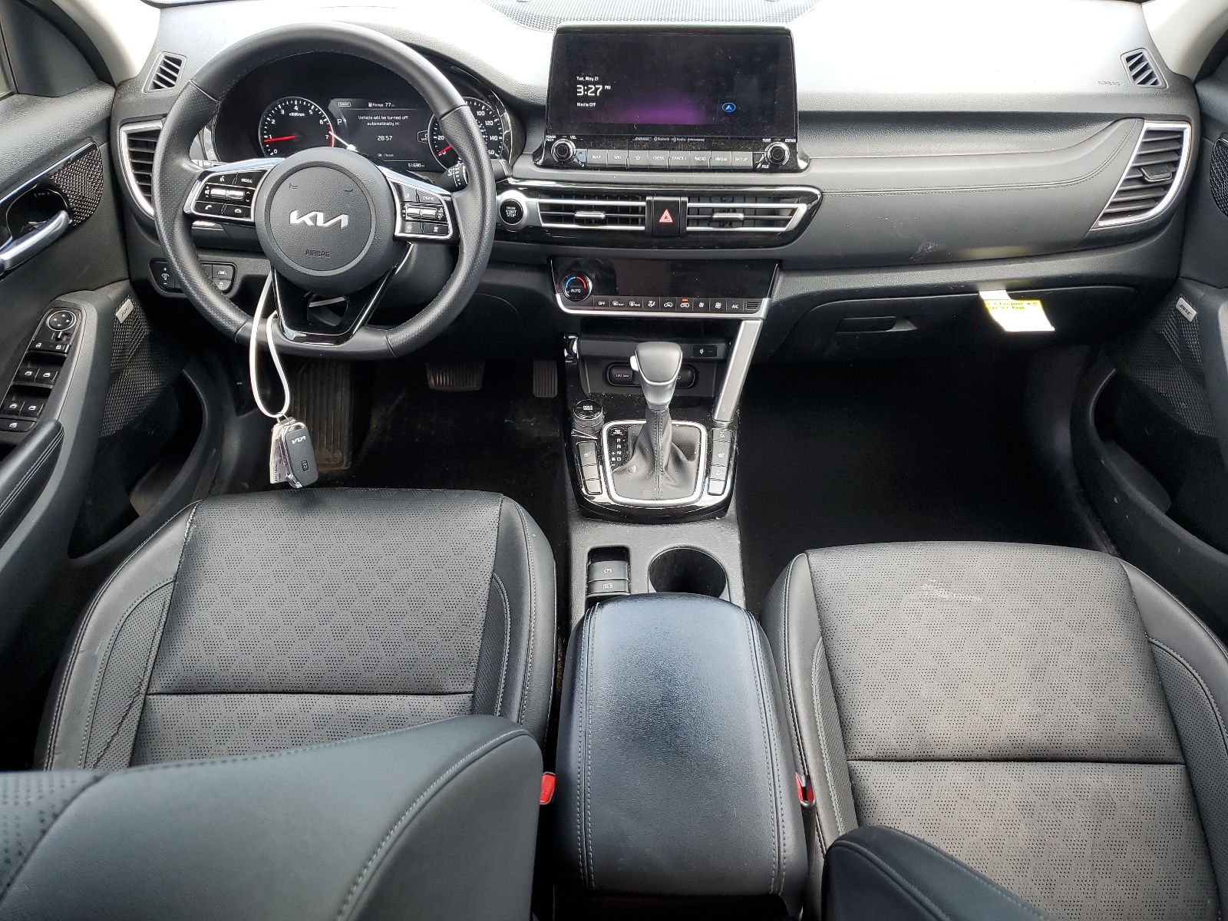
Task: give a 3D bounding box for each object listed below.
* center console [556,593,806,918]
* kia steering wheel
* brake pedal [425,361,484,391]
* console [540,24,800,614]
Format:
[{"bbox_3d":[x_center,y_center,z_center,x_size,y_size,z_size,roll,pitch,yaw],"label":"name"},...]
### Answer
[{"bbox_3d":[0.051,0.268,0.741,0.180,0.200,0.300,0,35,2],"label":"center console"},{"bbox_3d":[-0.313,-0.293,1.035,0.370,0.360,0.100,0,7,2],"label":"kia steering wheel"},{"bbox_3d":[-0.284,-0.155,1.662,0.107,0.065,0.040,0,0,2],"label":"brake pedal"},{"bbox_3d":[0.052,-0.111,0.995,0.300,0.580,0.600,0,35,2],"label":"console"}]

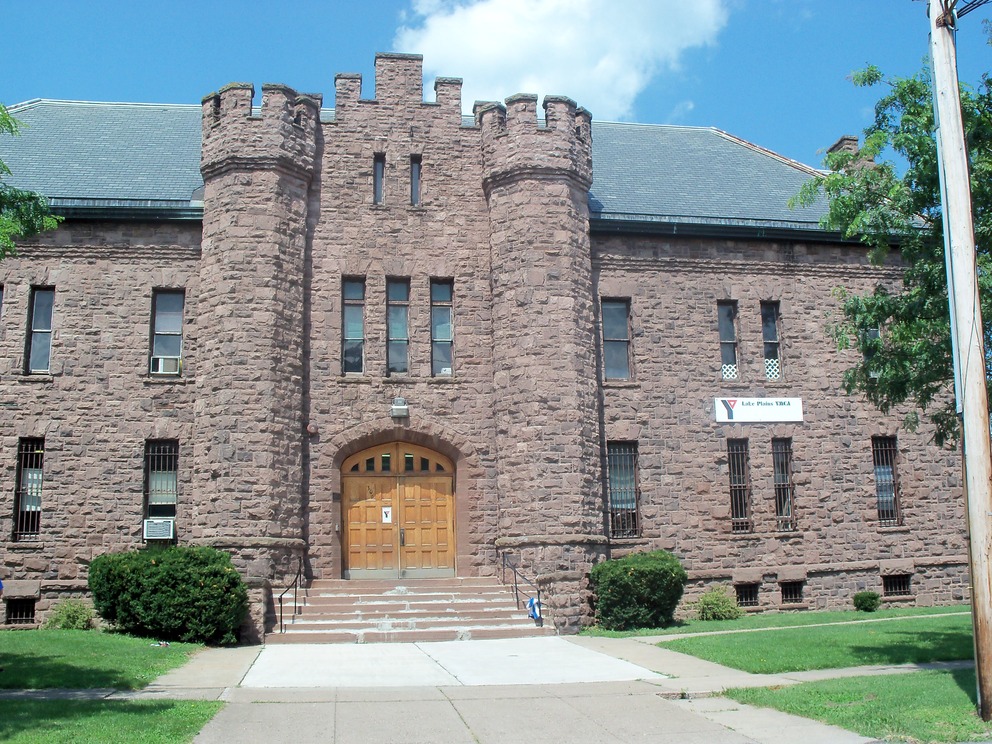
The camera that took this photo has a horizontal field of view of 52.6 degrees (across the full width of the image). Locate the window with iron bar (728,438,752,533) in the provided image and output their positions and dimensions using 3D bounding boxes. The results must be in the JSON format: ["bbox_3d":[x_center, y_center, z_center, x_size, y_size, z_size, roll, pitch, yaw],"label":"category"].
[{"bbox_3d":[5.938,2.780,24.505,0.538,2.311,0.200,1,-10,-9],"label":"window with iron bar"}]

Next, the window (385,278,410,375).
[{"bbox_3d":[-2.396,-1.096,24.563,0.584,2.419,0.200,1,-12,-10],"label":"window"}]

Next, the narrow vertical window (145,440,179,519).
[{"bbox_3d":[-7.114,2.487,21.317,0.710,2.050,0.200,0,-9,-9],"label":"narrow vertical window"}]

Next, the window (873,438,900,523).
[{"bbox_3d":[9.263,2.586,23.792,0.640,2.070,0.200,0,-9,-9],"label":"window"}]

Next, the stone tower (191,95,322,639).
[{"bbox_3d":[-5.308,-0.264,22.207,2.550,12.267,2.550,1,-10,-9],"label":"stone tower"}]

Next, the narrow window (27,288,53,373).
[{"bbox_3d":[-10.138,-0.900,22.409,0.558,2.088,0.200,1,-10,-9],"label":"narrow window"}]

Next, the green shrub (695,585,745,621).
[{"bbox_3d":[5.183,5.276,23.001,1.118,0.768,1.000,1,-10,-9],"label":"green shrub"}]

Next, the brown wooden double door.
[{"bbox_3d":[-2.187,3.090,22.378,2.530,3.000,0.150,0,-9,-9],"label":"brown wooden double door"}]

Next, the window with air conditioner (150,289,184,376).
[{"bbox_3d":[-7.174,-0.863,21.903,0.710,1.880,0.220,0,-9,-9],"label":"window with air conditioner"}]

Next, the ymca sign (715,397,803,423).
[{"bbox_3d":[6.548,0.936,24.786,2.352,0.603,0.060,1,-10,-9],"label":"ymca sign"}]

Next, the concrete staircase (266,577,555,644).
[{"bbox_3d":[-1.875,5.061,21.560,5.819,1.233,2.700,1,-12,-10],"label":"concrete staircase"}]

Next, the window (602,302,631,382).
[{"bbox_3d":[2.847,-0.740,23.407,0.680,1.900,0.200,0,-9,-9],"label":"window"}]

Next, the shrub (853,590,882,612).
[{"bbox_3d":[8.999,5.543,24.299,0.720,0.520,0.700,1,-12,-10],"label":"shrub"}]

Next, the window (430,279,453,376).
[{"bbox_3d":[-1.234,-1.013,22.831,0.500,2.260,0.200,0,-9,-9],"label":"window"}]

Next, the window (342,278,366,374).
[{"bbox_3d":[-3.274,-1.035,23.023,0.511,2.335,0.200,1,-10,-9],"label":"window"}]

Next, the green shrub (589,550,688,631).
[{"bbox_3d":[3.193,4.851,22.421,2.120,1.694,1.900,1,-12,-10],"label":"green shrub"}]

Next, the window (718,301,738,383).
[{"bbox_3d":[5.811,-0.767,25.138,0.520,2.068,0.200,1,-10,-9],"label":"window"}]

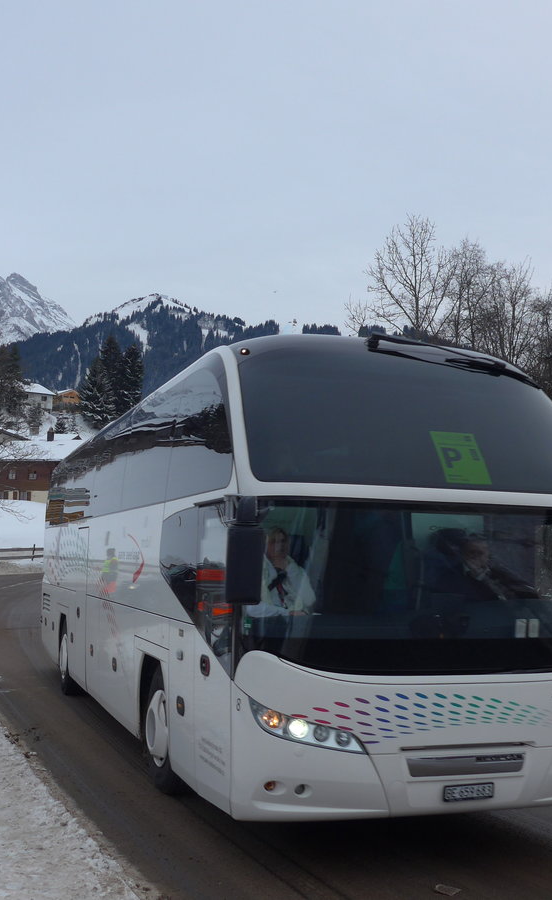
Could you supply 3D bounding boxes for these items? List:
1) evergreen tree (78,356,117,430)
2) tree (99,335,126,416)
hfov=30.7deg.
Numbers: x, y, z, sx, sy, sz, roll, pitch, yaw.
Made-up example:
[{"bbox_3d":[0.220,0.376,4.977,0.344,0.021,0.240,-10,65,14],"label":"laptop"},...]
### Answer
[{"bbox_3d":[-27.522,-8.866,155.000,6.000,12.000,6.000,0,-6,0],"label":"evergreen tree"},{"bbox_3d":[-26.835,-11.571,165.000,5.000,15.000,5.000,0,-6,0],"label":"tree"}]

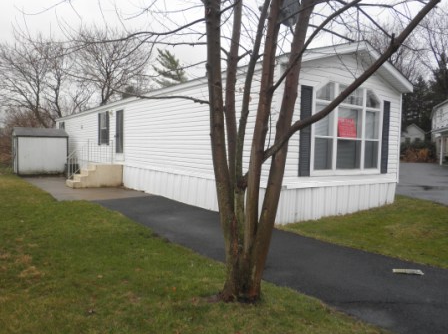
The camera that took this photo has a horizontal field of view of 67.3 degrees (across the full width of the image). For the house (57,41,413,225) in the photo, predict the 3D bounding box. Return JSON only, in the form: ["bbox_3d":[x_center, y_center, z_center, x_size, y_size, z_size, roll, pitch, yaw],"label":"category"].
[{"bbox_3d":[-3.273,-1.353,15.461,4.752,3.750,20.769,-1,4,-36],"label":"house"}]

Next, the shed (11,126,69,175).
[{"bbox_3d":[-9.511,-0.788,17.399,2.193,2.352,2.451,-1,4,-36],"label":"shed"}]

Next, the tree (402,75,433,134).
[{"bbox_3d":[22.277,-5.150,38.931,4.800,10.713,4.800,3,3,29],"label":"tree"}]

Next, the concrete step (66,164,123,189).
[{"bbox_3d":[-4.776,0.313,12.403,1.703,0.791,1.161,-1,4,-36],"label":"concrete step"}]

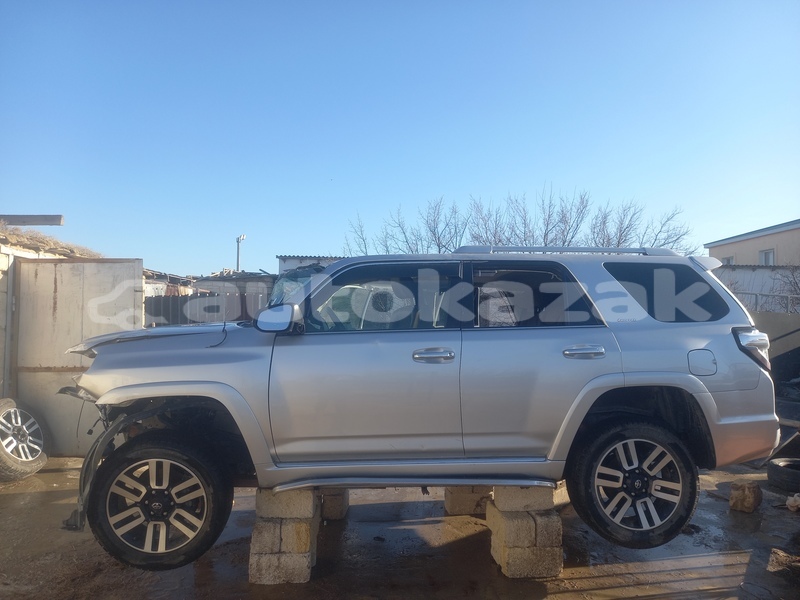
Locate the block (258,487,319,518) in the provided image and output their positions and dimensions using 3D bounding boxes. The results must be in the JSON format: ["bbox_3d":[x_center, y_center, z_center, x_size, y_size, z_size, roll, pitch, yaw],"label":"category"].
[{"bbox_3d":[-0.729,1.286,3.755,0.372,0.187,0.190,0,1,-2],"label":"block"}]

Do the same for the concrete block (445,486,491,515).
[{"bbox_3d":[0.553,1.645,4.775,0.370,0.185,0.190,0,1,-2],"label":"concrete block"}]

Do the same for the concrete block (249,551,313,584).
[{"bbox_3d":[-0.734,1.665,3.673,0.383,0.190,0.192,0,-2,1],"label":"concrete block"}]

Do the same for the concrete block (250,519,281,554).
[{"bbox_3d":[-0.837,1.473,3.765,0.182,0.187,0.375,0,1,-2],"label":"concrete block"}]

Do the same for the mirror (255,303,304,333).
[{"bbox_3d":[-0.664,0.101,3.150,0.262,0.155,0.140,1,0,-9],"label":"mirror"}]

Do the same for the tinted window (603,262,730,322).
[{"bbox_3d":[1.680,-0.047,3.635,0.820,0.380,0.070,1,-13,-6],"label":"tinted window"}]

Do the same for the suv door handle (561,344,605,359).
[{"bbox_3d":[1.073,0.302,3.360,0.252,0.080,0.055,0,1,-4],"label":"suv door handle"}]

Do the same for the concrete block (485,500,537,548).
[{"bbox_3d":[0.726,1.458,3.804,0.190,0.194,0.379,0,-2,-6],"label":"concrete block"}]

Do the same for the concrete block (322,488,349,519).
[{"bbox_3d":[-0.525,1.643,4.750,0.178,0.187,0.360,0,1,2],"label":"concrete block"}]

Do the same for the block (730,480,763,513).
[{"bbox_3d":[2.975,1.693,4.987,0.185,0.200,0.230,-2,-3,45],"label":"block"}]

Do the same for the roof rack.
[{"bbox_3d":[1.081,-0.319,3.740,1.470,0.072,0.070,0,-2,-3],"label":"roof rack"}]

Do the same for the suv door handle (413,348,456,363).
[{"bbox_3d":[0.201,0.324,3.370,0.250,0.075,0.055,0,-2,-3],"label":"suv door handle"}]

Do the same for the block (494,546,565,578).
[{"bbox_3d":[0.832,1.644,3.715,0.382,0.190,0.192,0,-2,-6],"label":"block"}]

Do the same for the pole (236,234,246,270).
[{"bbox_3d":[-15.960,-2.839,58.000,0.950,7.400,0.400,0,1,0],"label":"pole"}]

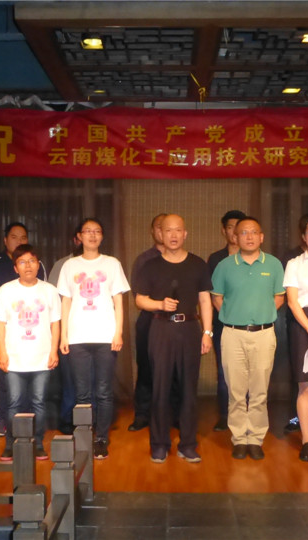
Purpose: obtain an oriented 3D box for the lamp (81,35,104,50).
[{"bbox_3d":[-0.446,-1.620,5.800,0.155,0.060,0.160,0,0,1],"label":"lamp"}]

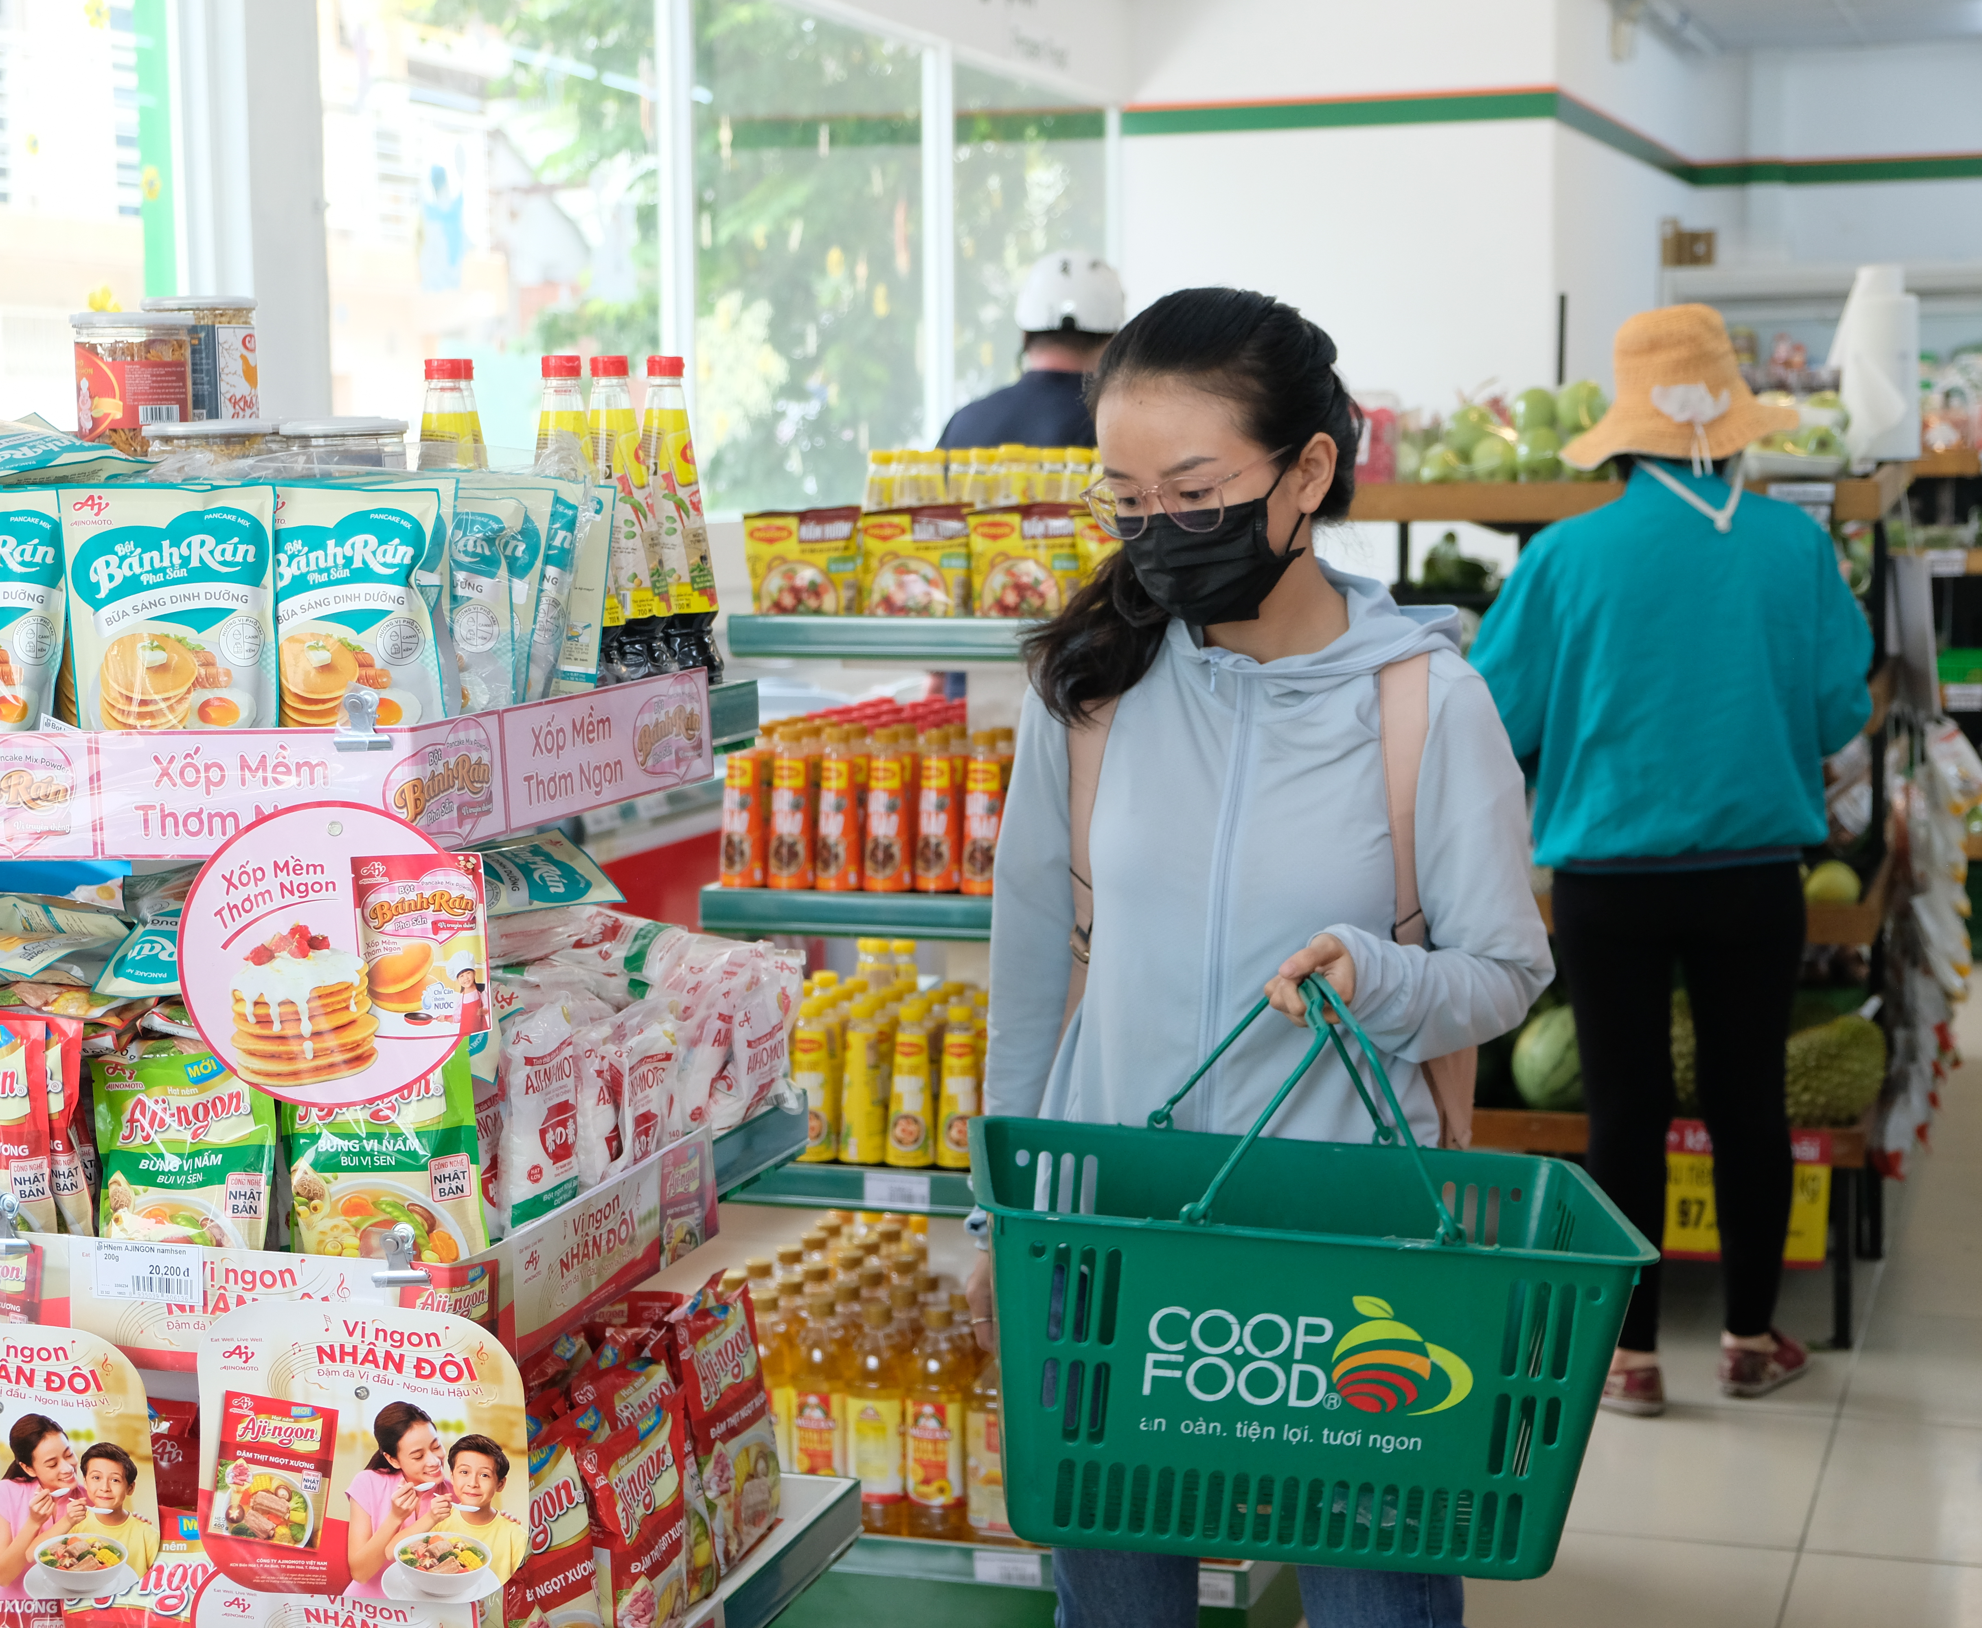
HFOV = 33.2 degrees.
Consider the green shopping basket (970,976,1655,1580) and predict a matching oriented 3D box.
[{"bbox_3d":[0.201,0.293,2.250,0.435,0.365,0.307,5,6,-2],"label":"green shopping basket"}]

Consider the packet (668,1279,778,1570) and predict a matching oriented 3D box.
[{"bbox_3d":[-0.226,0.490,2.660,0.045,0.210,0.130,-7,4,19],"label":"packet"}]

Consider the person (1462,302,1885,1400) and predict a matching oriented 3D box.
[{"bbox_3d":[1.053,0.061,5.180,0.615,1.683,0.420,1,7,16],"label":"person"}]

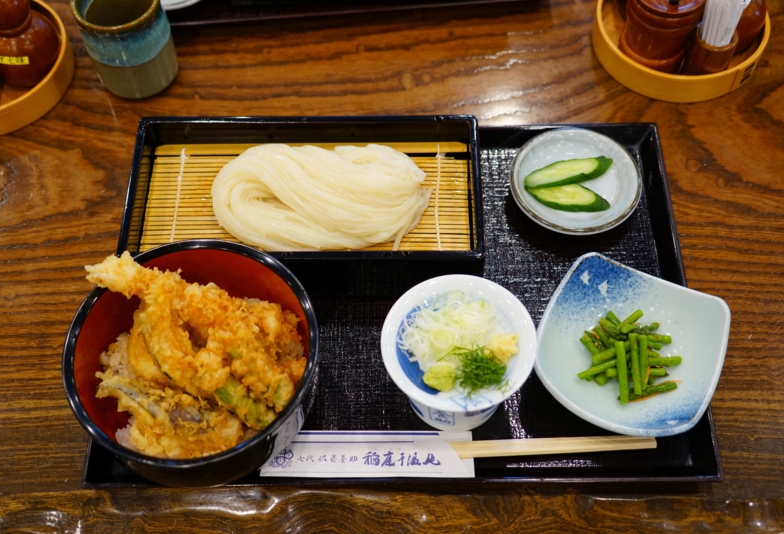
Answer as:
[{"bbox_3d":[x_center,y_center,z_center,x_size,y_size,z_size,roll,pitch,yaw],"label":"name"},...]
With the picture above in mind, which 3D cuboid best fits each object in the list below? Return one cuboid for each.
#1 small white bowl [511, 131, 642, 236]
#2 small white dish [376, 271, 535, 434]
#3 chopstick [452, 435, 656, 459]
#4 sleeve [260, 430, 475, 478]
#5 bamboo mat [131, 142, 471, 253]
[{"bbox_3d":[0.136,-0.056,0.684,0.096,0.032,0.096,0,59,1],"label":"small white bowl"},{"bbox_3d":[0.042,0.063,0.593,0.095,0.070,0.095,0,59,1],"label":"small white dish"},{"bbox_3d":[0.058,0.119,0.596,0.230,0.006,0.011,-2,59,0],"label":"chopstick"},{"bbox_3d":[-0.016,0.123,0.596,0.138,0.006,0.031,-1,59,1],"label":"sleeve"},{"bbox_3d":[-0.061,-0.045,0.669,0.235,0.006,0.114,-1,59,1],"label":"bamboo mat"}]

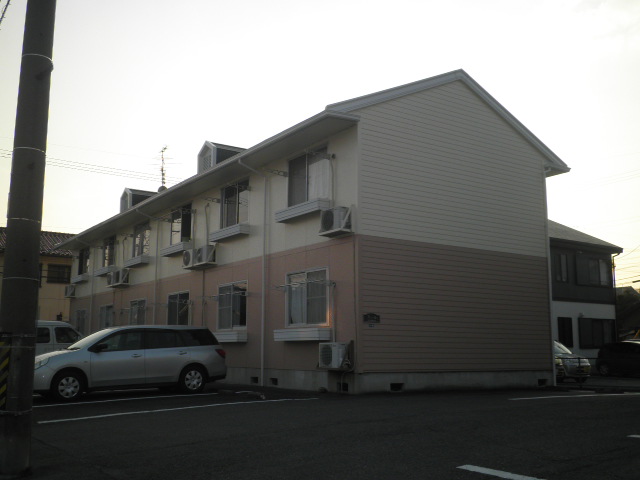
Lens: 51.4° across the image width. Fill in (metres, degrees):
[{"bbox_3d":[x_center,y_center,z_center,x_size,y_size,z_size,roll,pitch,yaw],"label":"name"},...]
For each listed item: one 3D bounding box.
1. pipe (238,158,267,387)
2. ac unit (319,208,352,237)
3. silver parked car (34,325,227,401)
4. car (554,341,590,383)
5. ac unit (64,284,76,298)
[{"bbox_3d":[-1.770,0.770,16.938,0.850,5.780,0.100,6,-11,-33],"label":"pipe"},{"bbox_3d":[0.334,-0.377,14.194,0.320,0.550,0.790,6,-11,-33],"label":"ac unit"},{"bbox_3d":[-4.209,2.614,14.395,4.440,1.505,1.695,5,-10,-34],"label":"silver parked car"},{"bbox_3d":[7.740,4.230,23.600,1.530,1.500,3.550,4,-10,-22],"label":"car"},{"bbox_3d":[-12.668,2.660,33.686,0.320,0.550,0.790,6,-11,-33],"label":"ac unit"}]

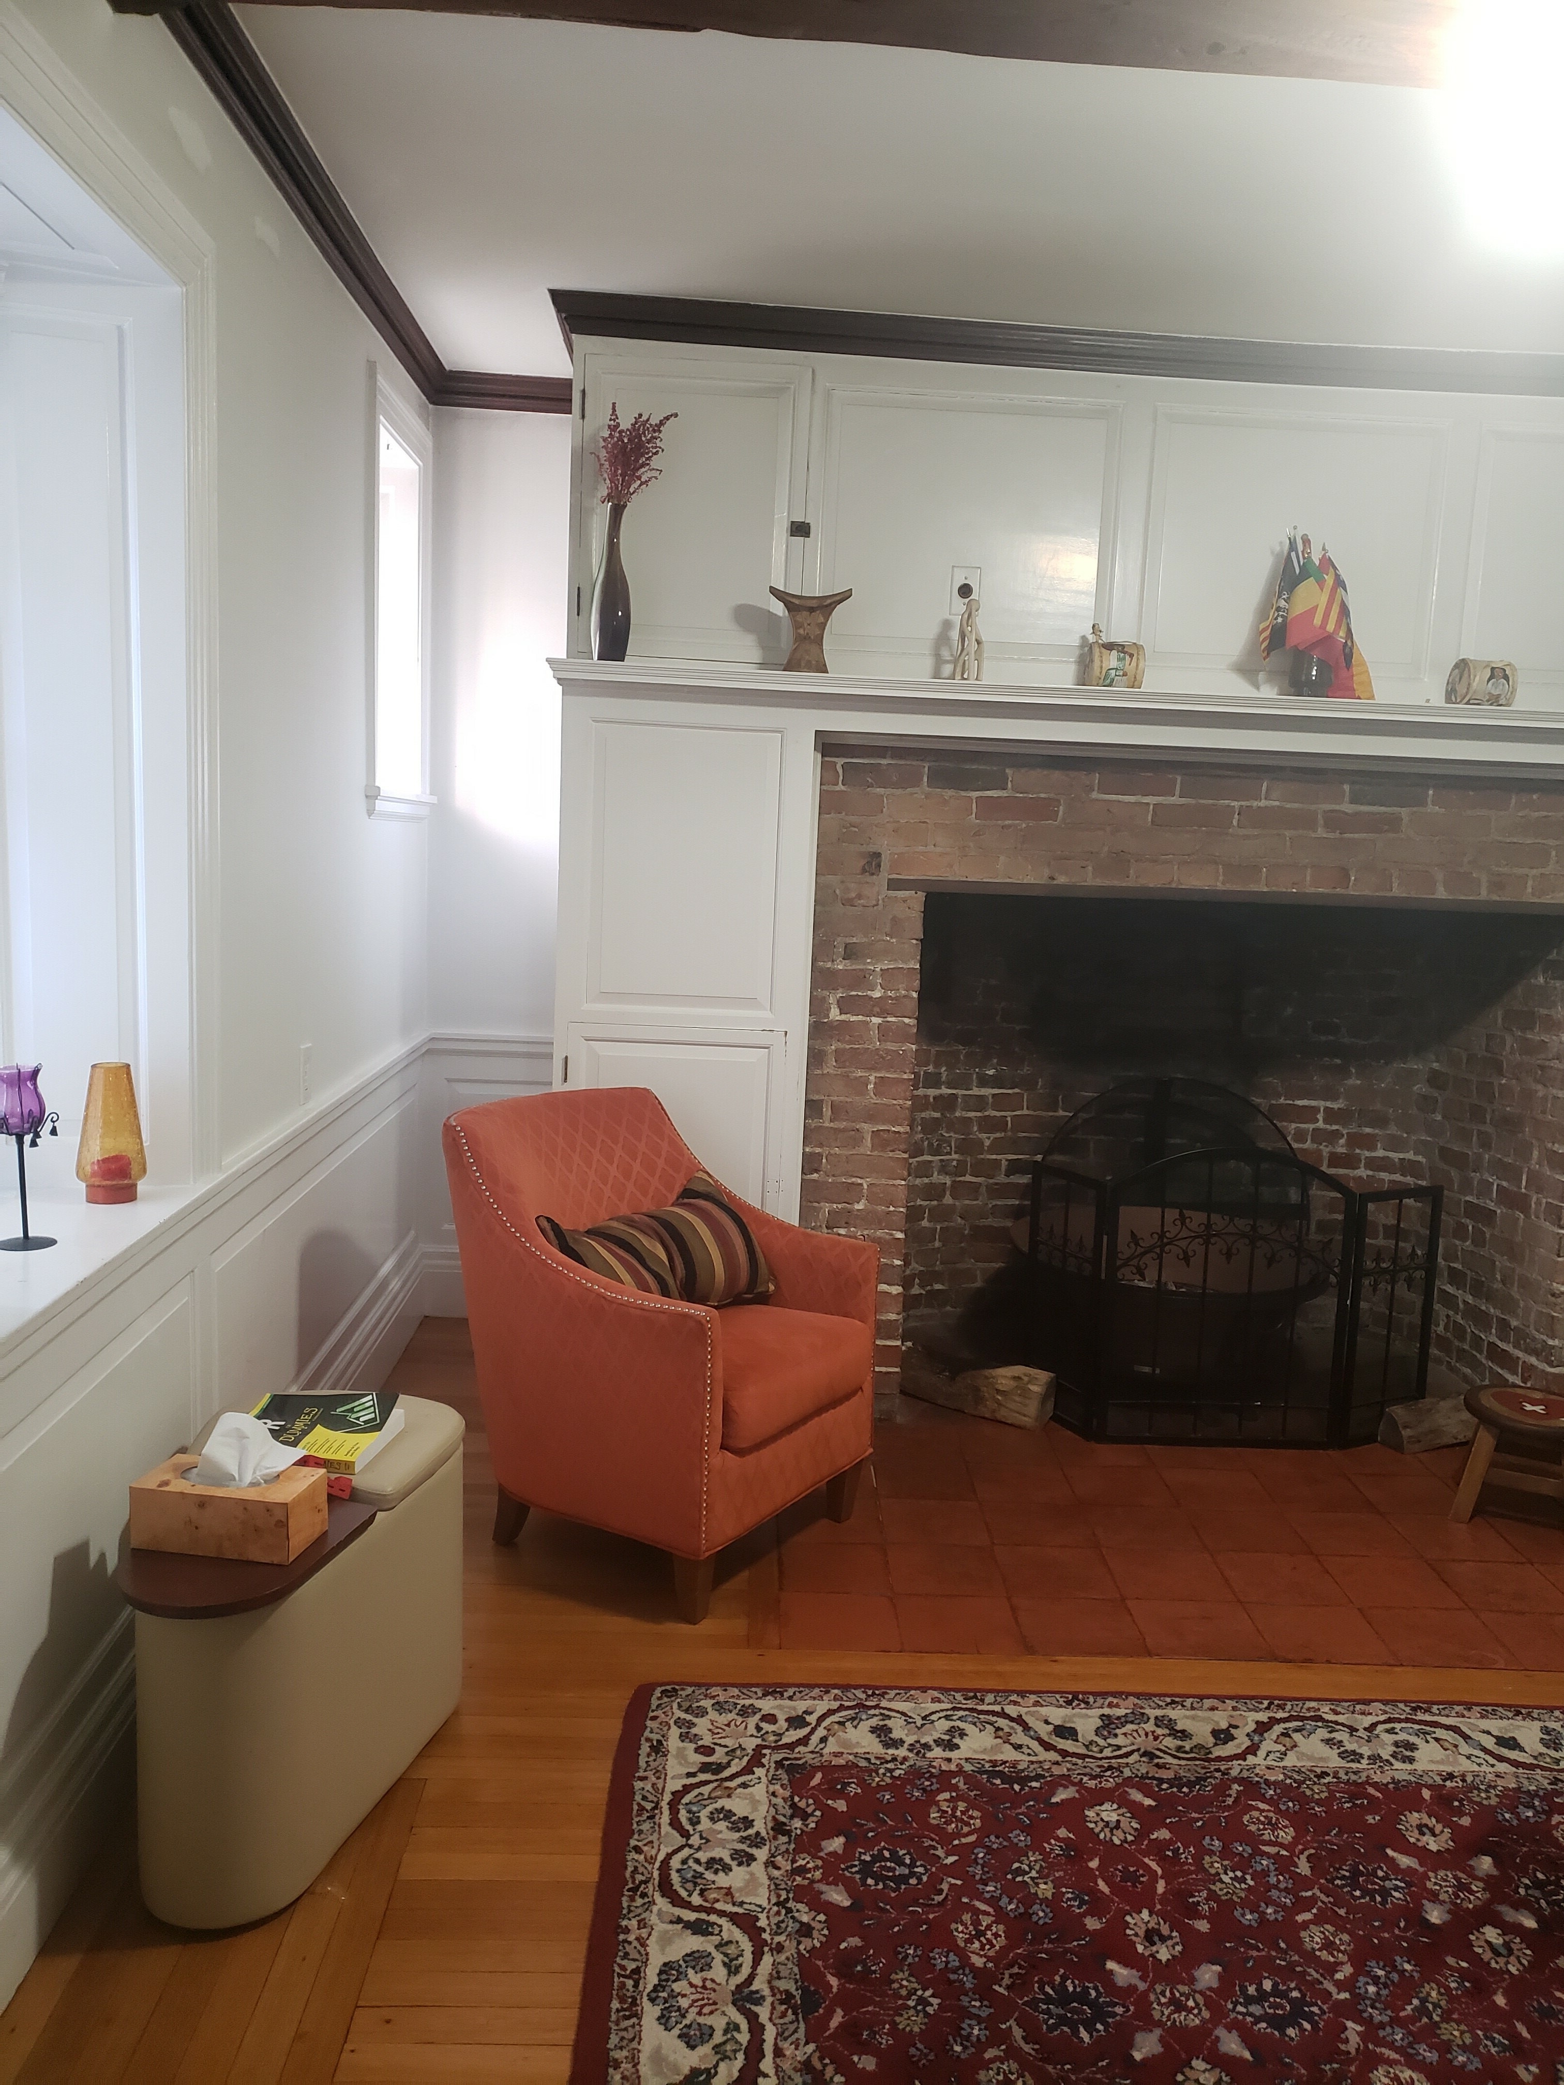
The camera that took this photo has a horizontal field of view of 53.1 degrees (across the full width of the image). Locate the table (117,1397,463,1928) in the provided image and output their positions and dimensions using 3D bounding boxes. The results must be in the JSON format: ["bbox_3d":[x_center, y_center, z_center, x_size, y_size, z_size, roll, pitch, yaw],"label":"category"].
[{"bbox_3d":[-0.738,0.875,2.310,0.417,0.494,0.678,3,8,5],"label":"table"}]

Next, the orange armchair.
[{"bbox_3d":[-0.256,0.580,3.283,0.715,0.867,0.667,8,9,32],"label":"orange armchair"}]

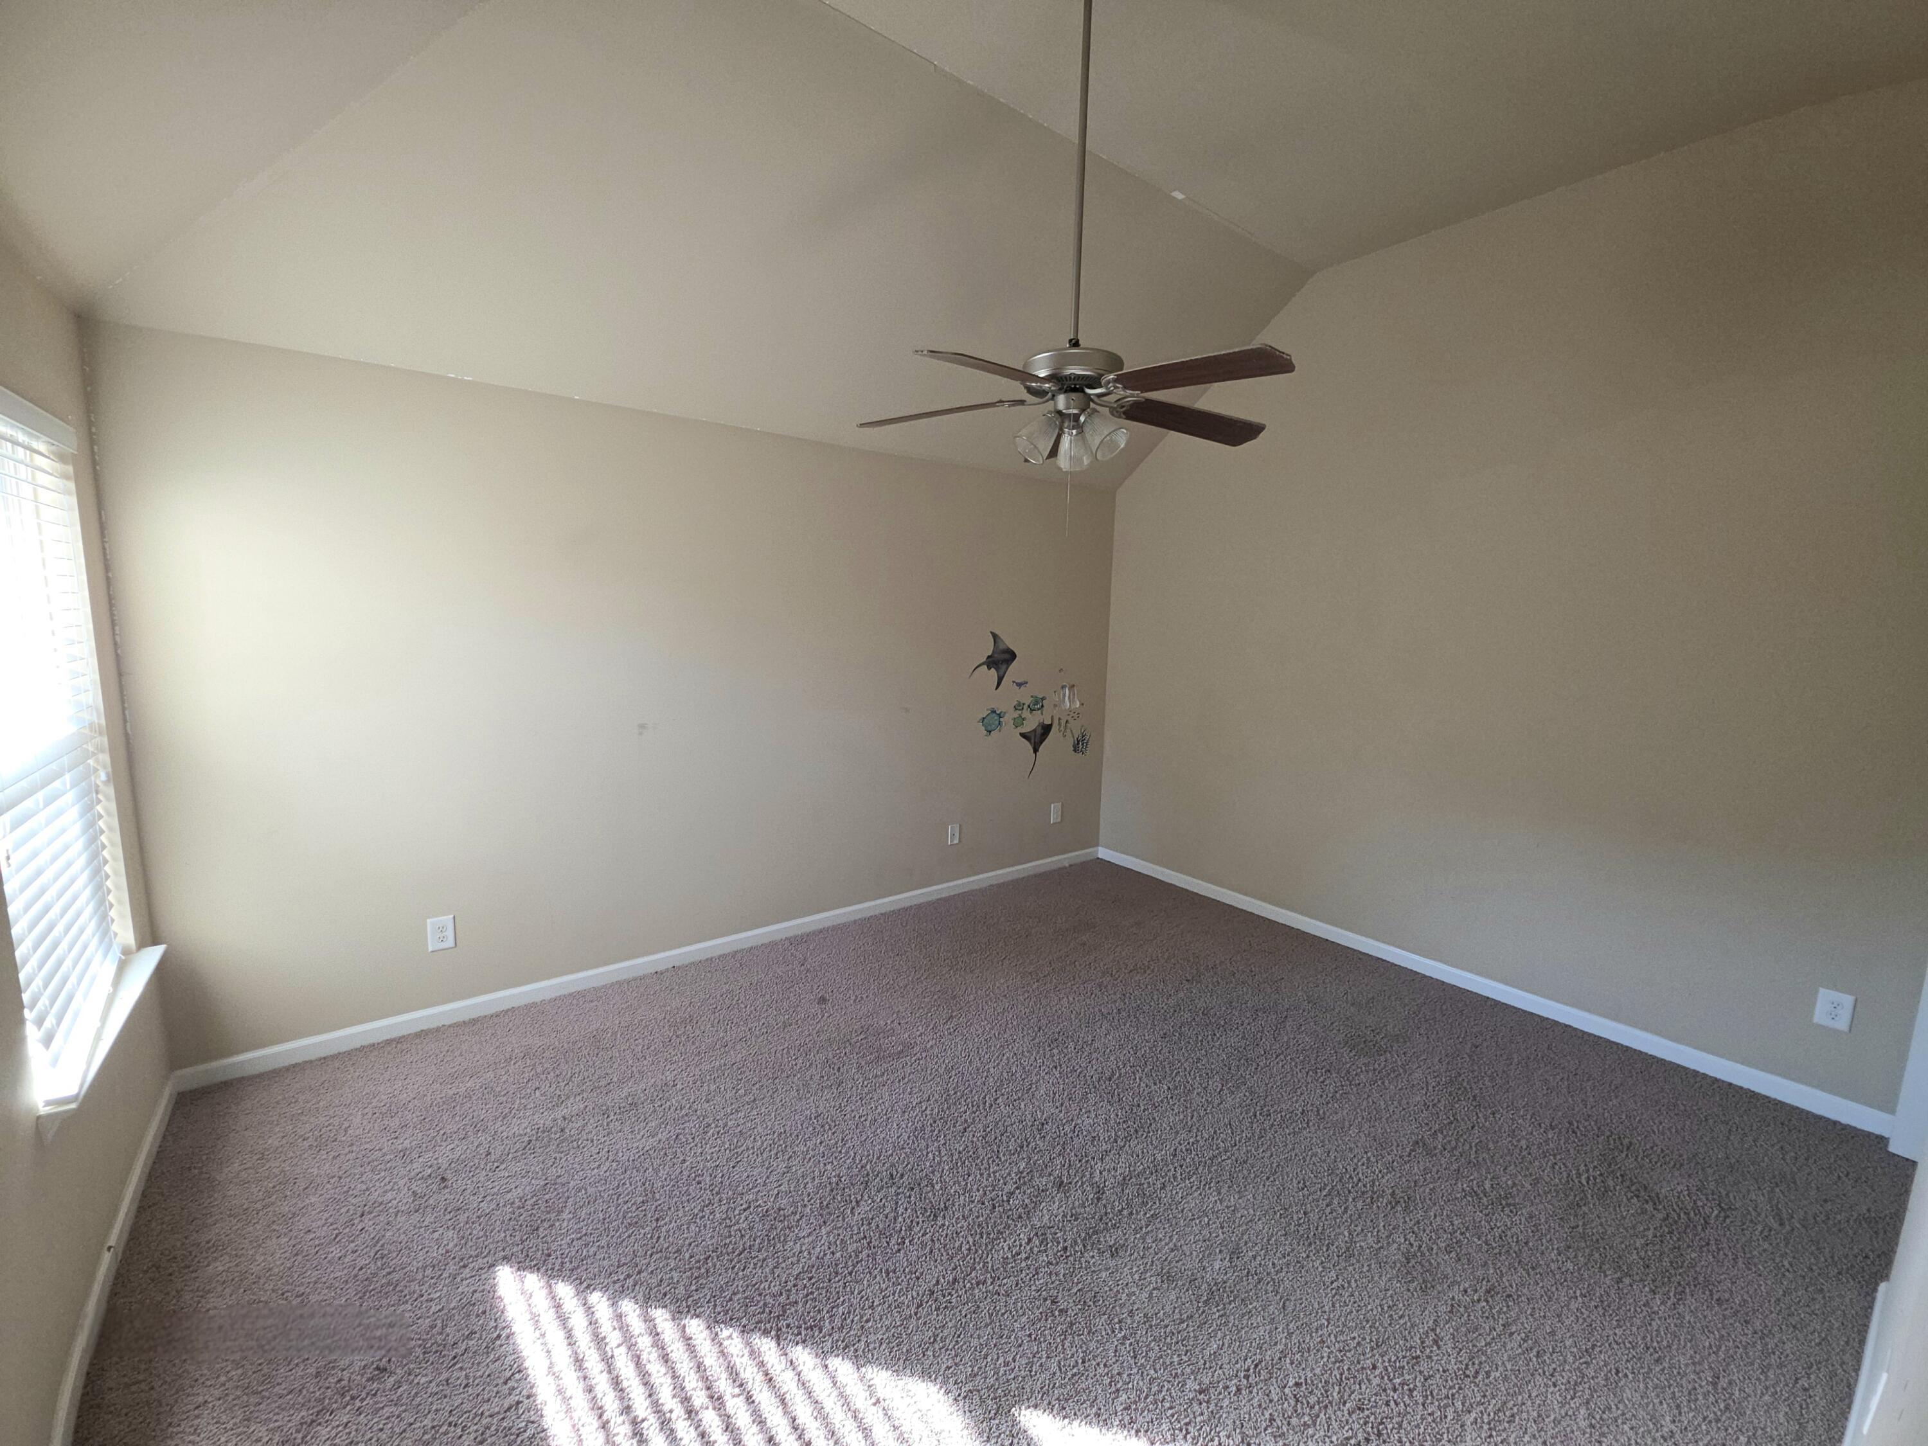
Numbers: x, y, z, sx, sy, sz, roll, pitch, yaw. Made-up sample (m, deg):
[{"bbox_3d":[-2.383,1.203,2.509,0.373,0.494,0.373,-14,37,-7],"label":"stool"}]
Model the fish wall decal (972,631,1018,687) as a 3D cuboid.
[{"bbox_3d":[0.178,-0.357,4.209,0.356,0.341,0.005,-5,10,-37],"label":"fish wall decal"}]

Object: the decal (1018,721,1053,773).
[{"bbox_3d":[0.449,0.156,4.496,0.278,0.373,0.005,-5,10,-37],"label":"decal"}]

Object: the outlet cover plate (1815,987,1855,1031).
[{"bbox_3d":[2.880,0.953,2.395,0.008,0.122,0.077,-5,10,-37],"label":"outlet cover plate"}]

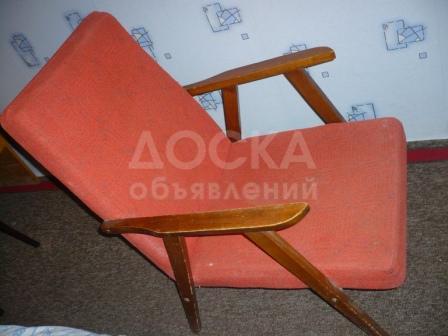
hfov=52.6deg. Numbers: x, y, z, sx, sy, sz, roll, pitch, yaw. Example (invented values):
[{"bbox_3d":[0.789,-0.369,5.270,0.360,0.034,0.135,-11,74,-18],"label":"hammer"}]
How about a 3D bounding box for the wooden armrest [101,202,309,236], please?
[{"bbox_3d":[-0.072,0.131,1.014,0.561,0.028,0.051,-8,45,30],"label":"wooden armrest"}]

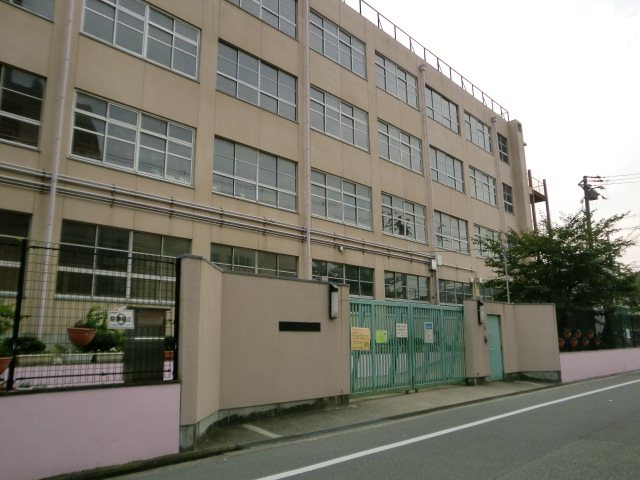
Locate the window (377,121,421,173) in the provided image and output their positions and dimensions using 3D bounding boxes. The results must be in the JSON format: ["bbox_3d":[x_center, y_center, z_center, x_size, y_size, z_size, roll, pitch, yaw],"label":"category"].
[{"bbox_3d":[4.118,-4.610,24.389,0.150,2.021,3.773,-13,-17,43],"label":"window"}]

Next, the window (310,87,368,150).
[{"bbox_3d":[0.917,-5.217,21.196,0.150,1.961,3.771,-12,-17,43],"label":"window"}]

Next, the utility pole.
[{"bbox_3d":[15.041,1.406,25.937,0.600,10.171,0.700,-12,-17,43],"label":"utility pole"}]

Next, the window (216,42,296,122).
[{"bbox_3d":[-2.257,-5.844,18.049,0.150,1.961,3.761,-12,-17,43],"label":"window"}]

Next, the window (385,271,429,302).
[{"bbox_3d":[4.226,2.620,22.834,0.150,1.962,3.724,-12,-17,43],"label":"window"}]

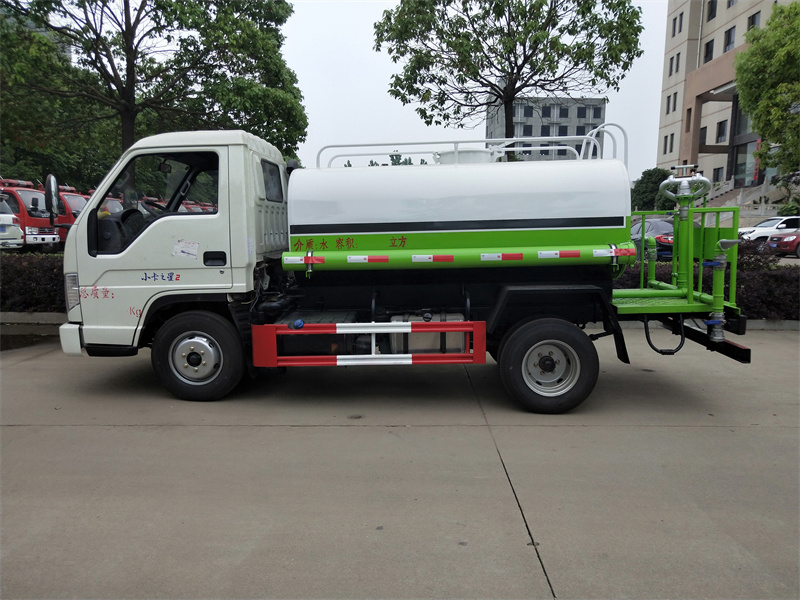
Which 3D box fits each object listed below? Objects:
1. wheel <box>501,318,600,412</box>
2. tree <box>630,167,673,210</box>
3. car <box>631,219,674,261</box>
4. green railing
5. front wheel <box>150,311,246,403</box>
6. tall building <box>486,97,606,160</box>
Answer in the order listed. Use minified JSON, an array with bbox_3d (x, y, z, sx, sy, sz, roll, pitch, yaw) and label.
[{"bbox_3d":[1.120,0.486,4.361,0.710,0.710,0.210,1,8,5],"label":"wheel"},{"bbox_3d":[19.400,-8.265,44.280,3.900,4.000,3.800,0,8,0],"label":"tree"},{"bbox_3d":[8.700,-2.030,19.508,1.820,1.460,4.700,0,8,3],"label":"car"},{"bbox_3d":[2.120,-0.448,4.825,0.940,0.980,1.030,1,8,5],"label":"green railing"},{"bbox_3d":[-1.620,0.452,4.638,0.700,0.700,0.190,1,8,5],"label":"front wheel"},{"bbox_3d":[26.100,-24.776,107.594,18.000,21.900,16.000,0,8,0],"label":"tall building"}]

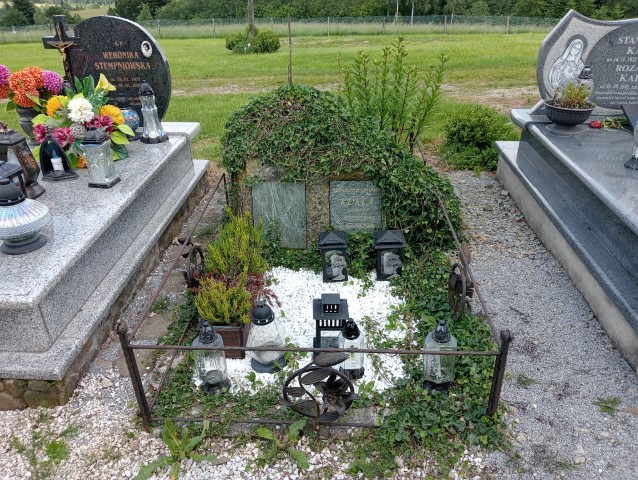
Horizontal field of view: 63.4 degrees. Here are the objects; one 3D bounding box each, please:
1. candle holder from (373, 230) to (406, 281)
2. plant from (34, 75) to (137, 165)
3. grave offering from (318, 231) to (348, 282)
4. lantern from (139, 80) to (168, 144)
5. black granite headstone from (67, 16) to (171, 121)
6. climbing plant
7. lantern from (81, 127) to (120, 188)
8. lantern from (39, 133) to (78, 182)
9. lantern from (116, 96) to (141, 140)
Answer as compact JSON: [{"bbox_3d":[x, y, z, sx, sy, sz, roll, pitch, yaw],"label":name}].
[{"bbox_3d":[0.352,0.065,2.535,0.147,0.241,0.140,-1,29,2],"label":"candle holder"},{"bbox_3d":[-1.348,-0.672,2.952,0.518,0.427,0.378,0,29,3],"label":"plant"},{"bbox_3d":[0.076,0.068,2.548,0.140,0.243,0.140,-1,29,2],"label":"grave offering"},{"bbox_3d":[-1.061,-0.806,3.238,0.171,0.371,0.171,0,29,3],"label":"lantern"},{"bbox_3d":[-1.236,-1.056,3.327,0.602,0.695,0.084,0,29,3],"label":"black granite headstone"},{"bbox_3d":[0.134,-0.431,2.855,1.316,0.823,0.560,0,29,3],"label":"climbing plant"},{"bbox_3d":[-1.129,-0.435,2.646,0.140,0.288,0.140,4,29,10],"label":"lantern"},{"bbox_3d":[-1.387,-0.458,2.752,0.165,0.245,0.119,-5,29,-5],"label":"lantern"},{"bbox_3d":[-1.222,-0.784,3.314,0.146,0.270,0.146,0,29,3],"label":"lantern"}]

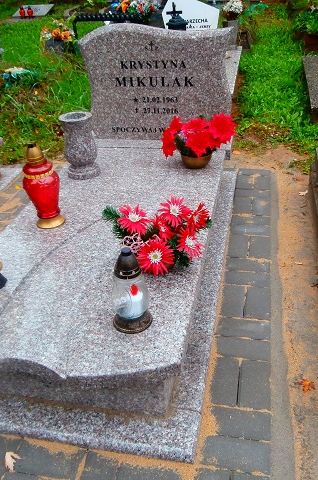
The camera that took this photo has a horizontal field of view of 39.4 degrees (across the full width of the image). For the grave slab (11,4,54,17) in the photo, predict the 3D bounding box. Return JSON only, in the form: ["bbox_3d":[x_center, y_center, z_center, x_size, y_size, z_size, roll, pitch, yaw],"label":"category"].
[{"bbox_3d":[-3.055,-5.574,10.800,0.760,0.240,0.500,3,34,12],"label":"grave slab"}]

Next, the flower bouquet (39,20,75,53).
[{"bbox_3d":[-1.441,-2.897,6.300,0.450,0.420,0.360,3,34,12],"label":"flower bouquet"}]

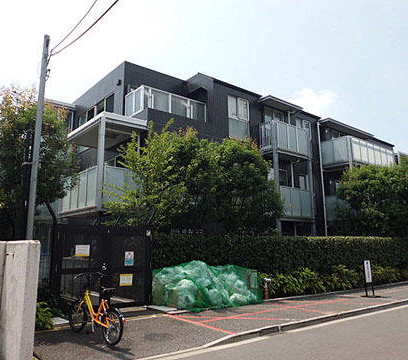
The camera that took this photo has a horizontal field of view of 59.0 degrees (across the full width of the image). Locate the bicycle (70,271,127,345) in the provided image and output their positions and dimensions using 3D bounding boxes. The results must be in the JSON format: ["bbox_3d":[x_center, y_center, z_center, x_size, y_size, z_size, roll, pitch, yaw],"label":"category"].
[{"bbox_3d":[-1.754,2.047,5.823,0.560,0.990,1.630,10,-14,-44],"label":"bicycle"}]

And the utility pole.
[{"bbox_3d":[-3.951,-0.365,8.492,0.220,6.670,0.220,8,-13,-37],"label":"utility pole"}]

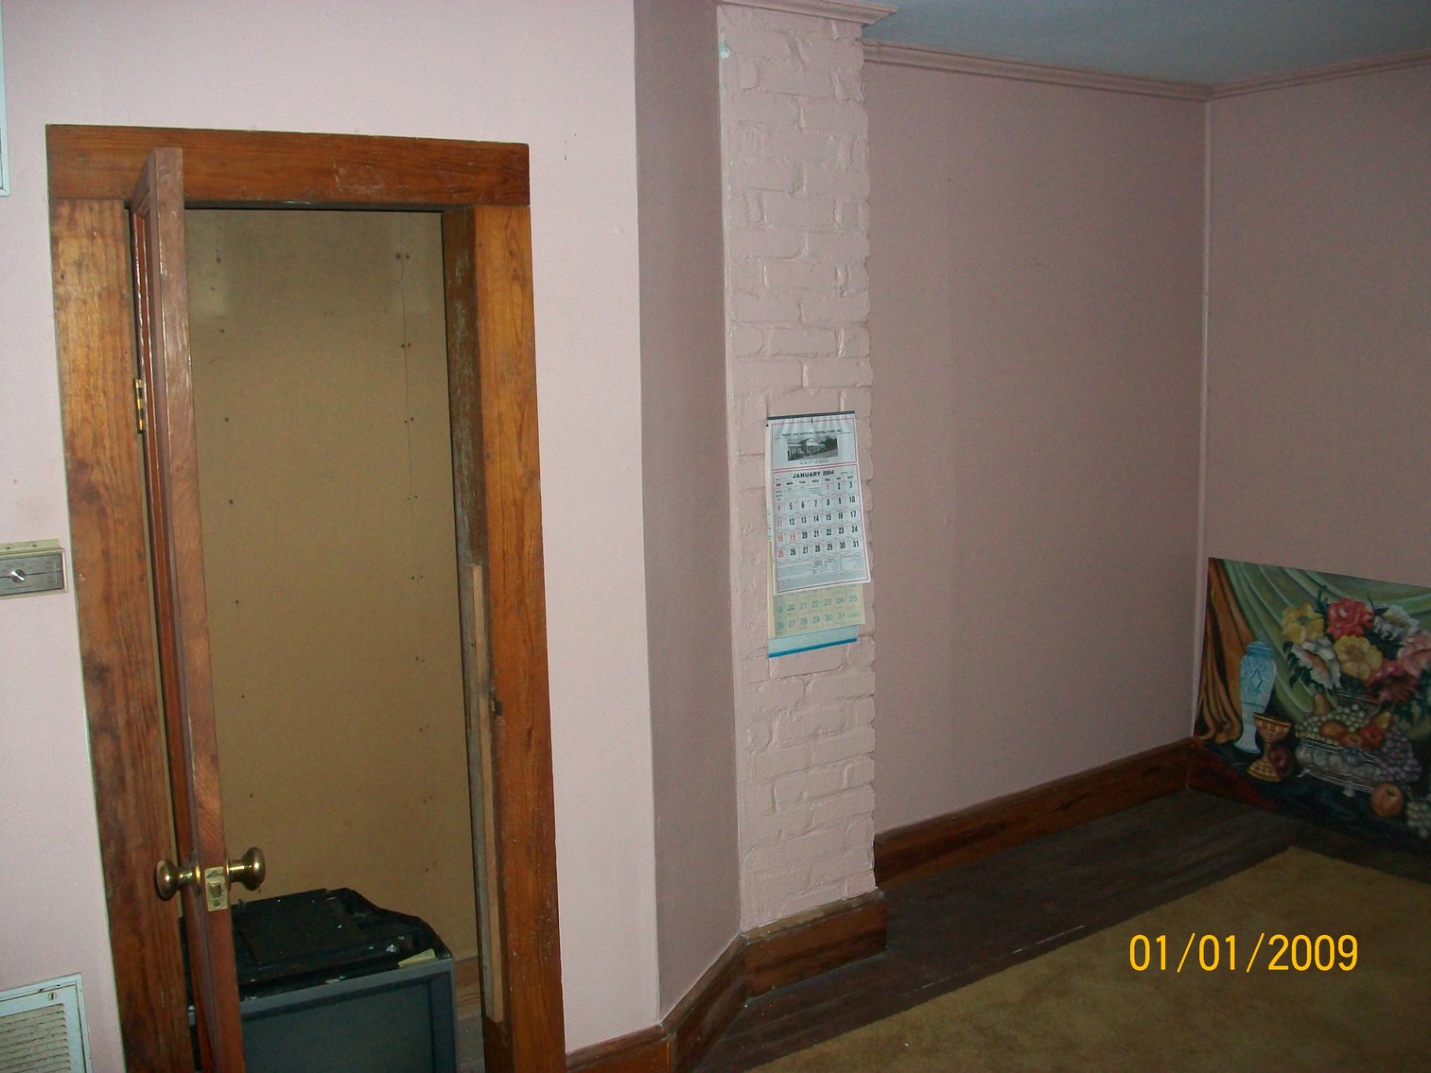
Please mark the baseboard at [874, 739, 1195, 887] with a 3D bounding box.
[{"bbox_3d":[1.000,0.900,4.535,1.700,0.160,0.026,-7,11,-34],"label":"baseboard"}]

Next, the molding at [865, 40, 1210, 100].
[{"bbox_3d":[0.965,-1.380,4.165,1.700,0.053,0.055,-7,11,-34],"label":"molding"}]

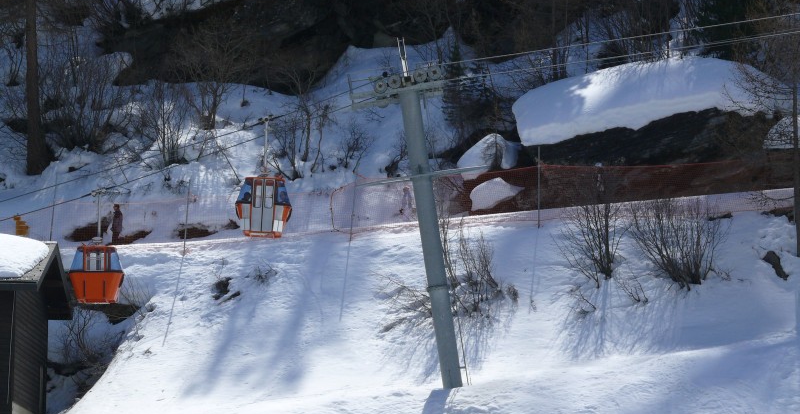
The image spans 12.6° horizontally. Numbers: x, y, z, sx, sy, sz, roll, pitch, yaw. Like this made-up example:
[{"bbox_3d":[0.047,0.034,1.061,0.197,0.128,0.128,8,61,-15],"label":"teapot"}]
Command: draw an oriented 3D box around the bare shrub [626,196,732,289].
[{"bbox_3d":[9.648,1.264,125.700,3.400,3.100,2.800,0,-5,0],"label":"bare shrub"}]

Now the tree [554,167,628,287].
[{"bbox_3d":[6.650,0.712,126.000,2.550,4.050,2.400,0,-5,0],"label":"tree"}]

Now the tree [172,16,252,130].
[{"bbox_3d":[-7.468,-5.301,143.000,3.100,4.400,2.900,0,-5,0],"label":"tree"}]

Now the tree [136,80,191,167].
[{"bbox_3d":[-9.125,-3.222,140.000,2.100,3.300,2.000,0,-5,0],"label":"tree"}]

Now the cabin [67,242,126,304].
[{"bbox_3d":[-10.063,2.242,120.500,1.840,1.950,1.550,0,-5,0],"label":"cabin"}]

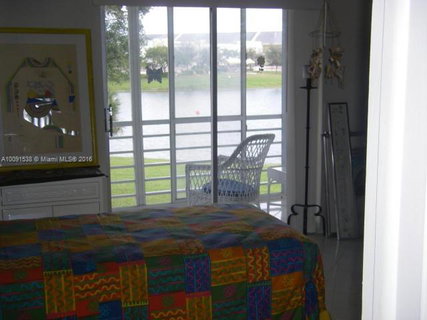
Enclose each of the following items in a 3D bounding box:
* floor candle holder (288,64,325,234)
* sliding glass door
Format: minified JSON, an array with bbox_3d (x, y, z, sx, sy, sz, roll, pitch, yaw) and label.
[{"bbox_3d":[0.816,-0.036,5.410,0.335,1.525,0.310,1,9,9],"label":"floor candle holder"},{"bbox_3d":[-0.061,-0.261,5.329,1.710,2.014,0.110,-4,9,-18],"label":"sliding glass door"}]

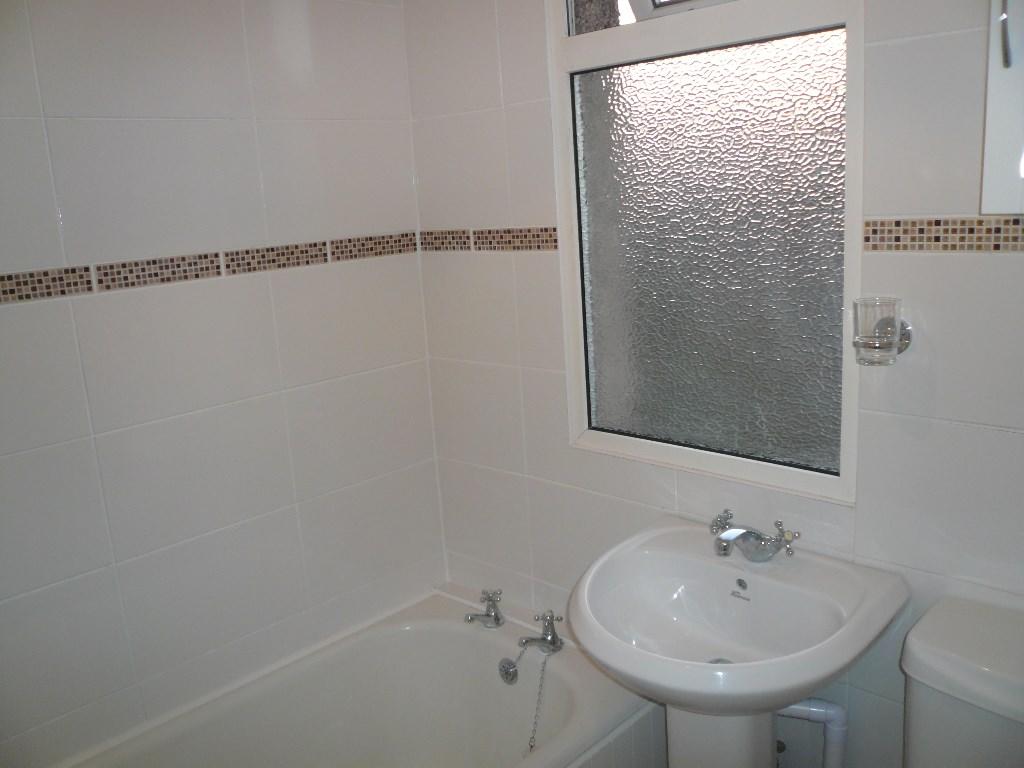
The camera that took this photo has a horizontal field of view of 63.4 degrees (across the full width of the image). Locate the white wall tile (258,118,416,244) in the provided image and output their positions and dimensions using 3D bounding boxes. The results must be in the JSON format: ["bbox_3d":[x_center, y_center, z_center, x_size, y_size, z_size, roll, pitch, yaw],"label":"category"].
[{"bbox_3d":[-0.369,-0.441,1.793,0.009,0.250,0.400,8,17,43],"label":"white wall tile"}]

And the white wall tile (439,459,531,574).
[{"bbox_3d":[-0.065,0.315,2.001,0.302,0.250,0.009,8,17,43],"label":"white wall tile"}]

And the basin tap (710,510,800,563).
[{"bbox_3d":[0.391,0.269,1.404,0.165,0.076,0.150,8,17,42],"label":"basin tap"}]

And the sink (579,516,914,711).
[{"bbox_3d":[0.322,0.413,1.329,0.490,0.180,0.440,8,17,43],"label":"sink"}]

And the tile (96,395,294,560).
[{"bbox_3d":[-0.611,0.173,1.640,0.009,0.250,0.400,9,17,43],"label":"tile"}]

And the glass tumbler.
[{"bbox_3d":[0.534,-0.075,1.199,0.068,0.094,0.068,8,17,43],"label":"glass tumbler"}]

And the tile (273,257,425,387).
[{"bbox_3d":[-0.350,-0.148,1.857,0.009,0.250,0.400,8,17,43],"label":"tile"}]

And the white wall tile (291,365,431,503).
[{"bbox_3d":[-0.338,0.096,1.921,0.009,0.250,0.400,9,17,43],"label":"white wall tile"}]

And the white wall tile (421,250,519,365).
[{"bbox_3d":[-0.097,-0.175,1.909,0.298,0.250,0.009,8,17,42],"label":"white wall tile"}]

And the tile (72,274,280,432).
[{"bbox_3d":[-0.624,-0.070,1.577,0.009,0.250,0.400,8,17,43],"label":"tile"}]

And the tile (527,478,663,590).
[{"bbox_3d":[0.188,0.351,1.764,0.400,0.250,0.009,8,17,43],"label":"tile"}]

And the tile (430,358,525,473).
[{"bbox_3d":[-0.081,0.071,1.948,0.302,0.250,0.009,8,17,43],"label":"tile"}]

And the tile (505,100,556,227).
[{"bbox_3d":[0.039,-0.447,1.702,0.116,0.250,0.009,8,17,42],"label":"tile"}]

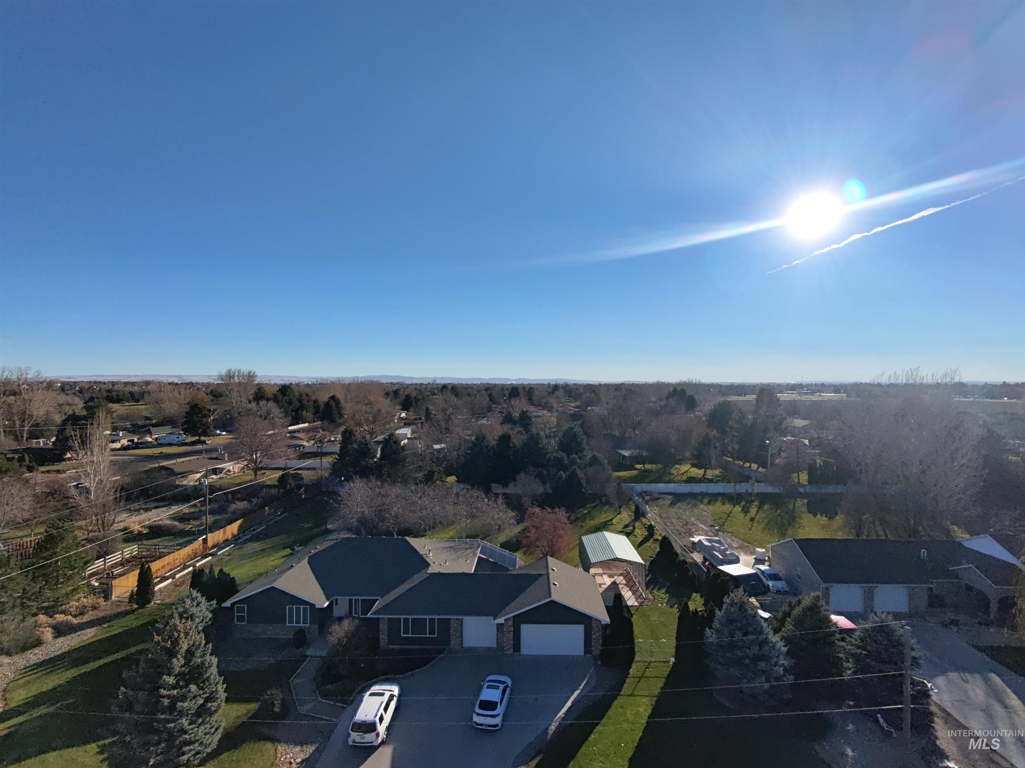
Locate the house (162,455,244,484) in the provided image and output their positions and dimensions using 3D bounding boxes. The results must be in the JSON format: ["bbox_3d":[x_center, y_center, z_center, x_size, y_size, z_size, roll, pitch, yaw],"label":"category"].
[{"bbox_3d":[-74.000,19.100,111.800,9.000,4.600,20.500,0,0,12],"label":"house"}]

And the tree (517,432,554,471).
[{"bbox_3d":[5.010,16.070,106.000,8.410,10.460,8.410,0,0,0],"label":"tree"}]

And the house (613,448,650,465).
[{"bbox_3d":[33.014,19.828,128.902,6.800,2.800,9.000,0,0,0],"label":"house"}]

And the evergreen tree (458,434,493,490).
[{"bbox_3d":[-7.115,15.213,91.500,6.600,11.200,6.500,0,0,0],"label":"evergreen tree"}]

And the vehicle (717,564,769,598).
[{"bbox_3d":[23.200,19.750,47.800,2.150,1.950,4.600,0,0,-20],"label":"vehicle"}]

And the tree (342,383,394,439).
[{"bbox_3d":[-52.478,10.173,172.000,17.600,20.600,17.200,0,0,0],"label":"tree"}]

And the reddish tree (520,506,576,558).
[{"bbox_3d":[4.322,18.160,57.452,6.779,6.507,6.779,0,0,0],"label":"reddish tree"}]

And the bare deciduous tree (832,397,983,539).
[{"bbox_3d":[50.370,11.350,61.500,15.200,19.690,15.200,0,0,0],"label":"bare deciduous tree"}]

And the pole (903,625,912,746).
[{"bbox_3d":[23.480,17.932,28.176,0.311,7.239,0.311,0,0,0],"label":"pole"}]

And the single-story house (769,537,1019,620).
[{"bbox_3d":[39.300,18.812,49.000,21.500,5.400,11.200,0,0,1],"label":"single-story house"}]

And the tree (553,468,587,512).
[{"bbox_3d":[9.901,17.842,80.790,5.693,7.006,5.693,0,0,0],"label":"tree"}]

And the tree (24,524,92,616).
[{"bbox_3d":[-43.762,17.208,45.500,5.300,7.600,5.300,0,0,0],"label":"tree"}]

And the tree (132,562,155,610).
[{"bbox_3d":[-35.443,19.222,45.385,1.995,4.306,1.796,0,0,0],"label":"tree"}]

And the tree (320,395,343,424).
[{"bbox_3d":[-88.390,13.350,232.000,10.260,16.110,10.260,0,0,0],"label":"tree"}]

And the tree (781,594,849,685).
[{"bbox_3d":[22.140,18.310,35.000,4.270,5.790,4.270,0,0,0],"label":"tree"}]

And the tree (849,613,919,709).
[{"bbox_3d":[25.900,18.792,33.129,4.147,5.496,4.147,0,0,0],"label":"tree"}]

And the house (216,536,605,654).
[{"bbox_3d":[-7.953,18.110,44.910,31.200,5.800,16.800,0,0,2],"label":"house"}]

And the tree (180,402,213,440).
[{"bbox_3d":[-120.960,14.310,182.000,10.240,14.170,10.240,0,0,0],"label":"tree"}]

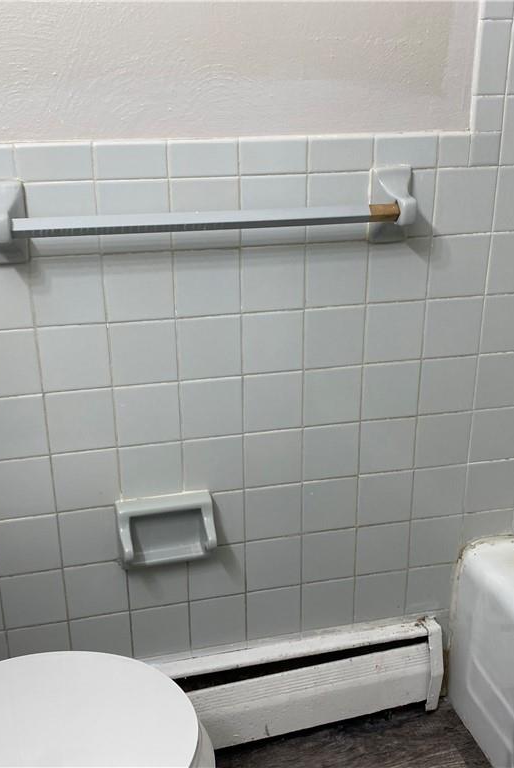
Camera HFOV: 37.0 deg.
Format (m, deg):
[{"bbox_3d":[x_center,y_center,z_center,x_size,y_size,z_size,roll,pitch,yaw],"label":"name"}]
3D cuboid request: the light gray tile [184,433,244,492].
[{"bbox_3d":[-0.076,0.140,1.351,0.108,0.108,0.010,-5,22,-12],"label":"light gray tile"}]

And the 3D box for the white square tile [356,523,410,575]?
[{"bbox_3d":[0.244,0.318,1.496,0.108,0.108,0.009,-5,22,-12],"label":"white square tile"}]

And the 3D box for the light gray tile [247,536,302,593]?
[{"bbox_3d":[0.031,0.338,1.453,0.108,0.108,0.010,-5,22,-12],"label":"light gray tile"}]

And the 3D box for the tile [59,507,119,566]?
[{"bbox_3d":[-0.288,0.265,1.344,0.101,0.108,0.008,-5,22,-12],"label":"tile"}]

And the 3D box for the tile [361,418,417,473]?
[{"bbox_3d":[0.241,0.113,1.419,0.108,0.108,0.009,-5,21,-13],"label":"tile"}]

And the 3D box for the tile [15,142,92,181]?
[{"bbox_3d":[-0.295,-0.324,1.119,0.108,0.054,0.010,-5,21,-12],"label":"tile"}]

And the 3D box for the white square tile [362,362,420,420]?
[{"bbox_3d":[0.243,0.012,1.377,0.108,0.108,0.010,-5,22,-12],"label":"white square tile"}]

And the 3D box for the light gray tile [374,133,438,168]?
[{"bbox_3d":[0.235,-0.373,1.228,0.108,0.054,0.010,-5,21,-12],"label":"light gray tile"}]

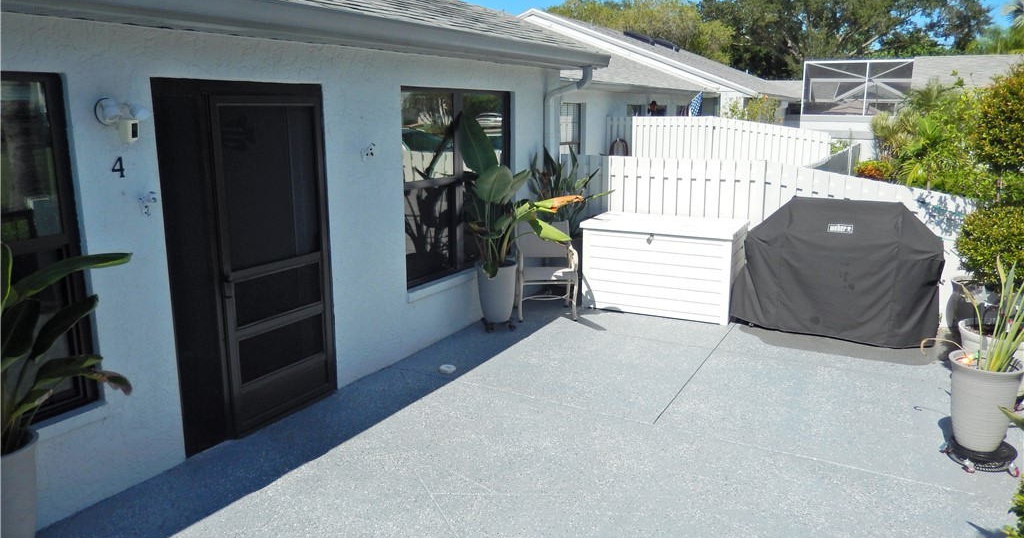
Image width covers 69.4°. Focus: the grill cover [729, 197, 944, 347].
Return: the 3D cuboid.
[{"bbox_3d":[2.872,-0.023,6.581,1.620,1.180,0.710,7,14,28],"label":"grill cover"}]

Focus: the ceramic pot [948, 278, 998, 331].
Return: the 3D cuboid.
[{"bbox_3d":[3.942,0.367,6.174,0.580,0.590,0.580,7,14,28],"label":"ceramic pot"}]

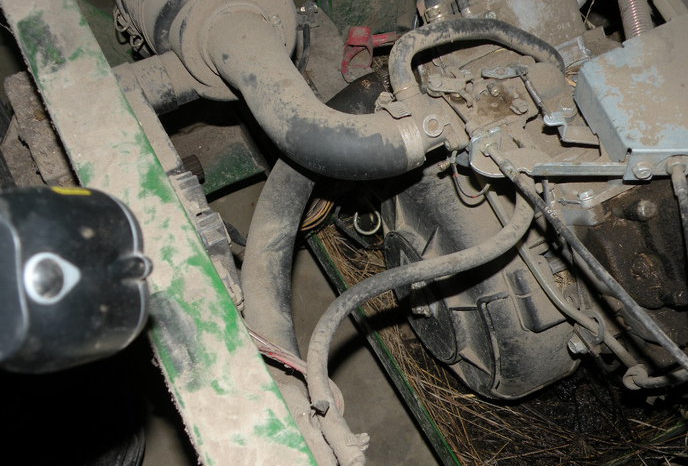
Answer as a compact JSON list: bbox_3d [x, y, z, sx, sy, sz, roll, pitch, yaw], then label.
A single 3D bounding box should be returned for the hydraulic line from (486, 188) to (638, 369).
[{"bbox_3d":[0.179,0.037,0.724,0.018,0.018,0.212,5,39,-39],"label":"hydraulic line"}]

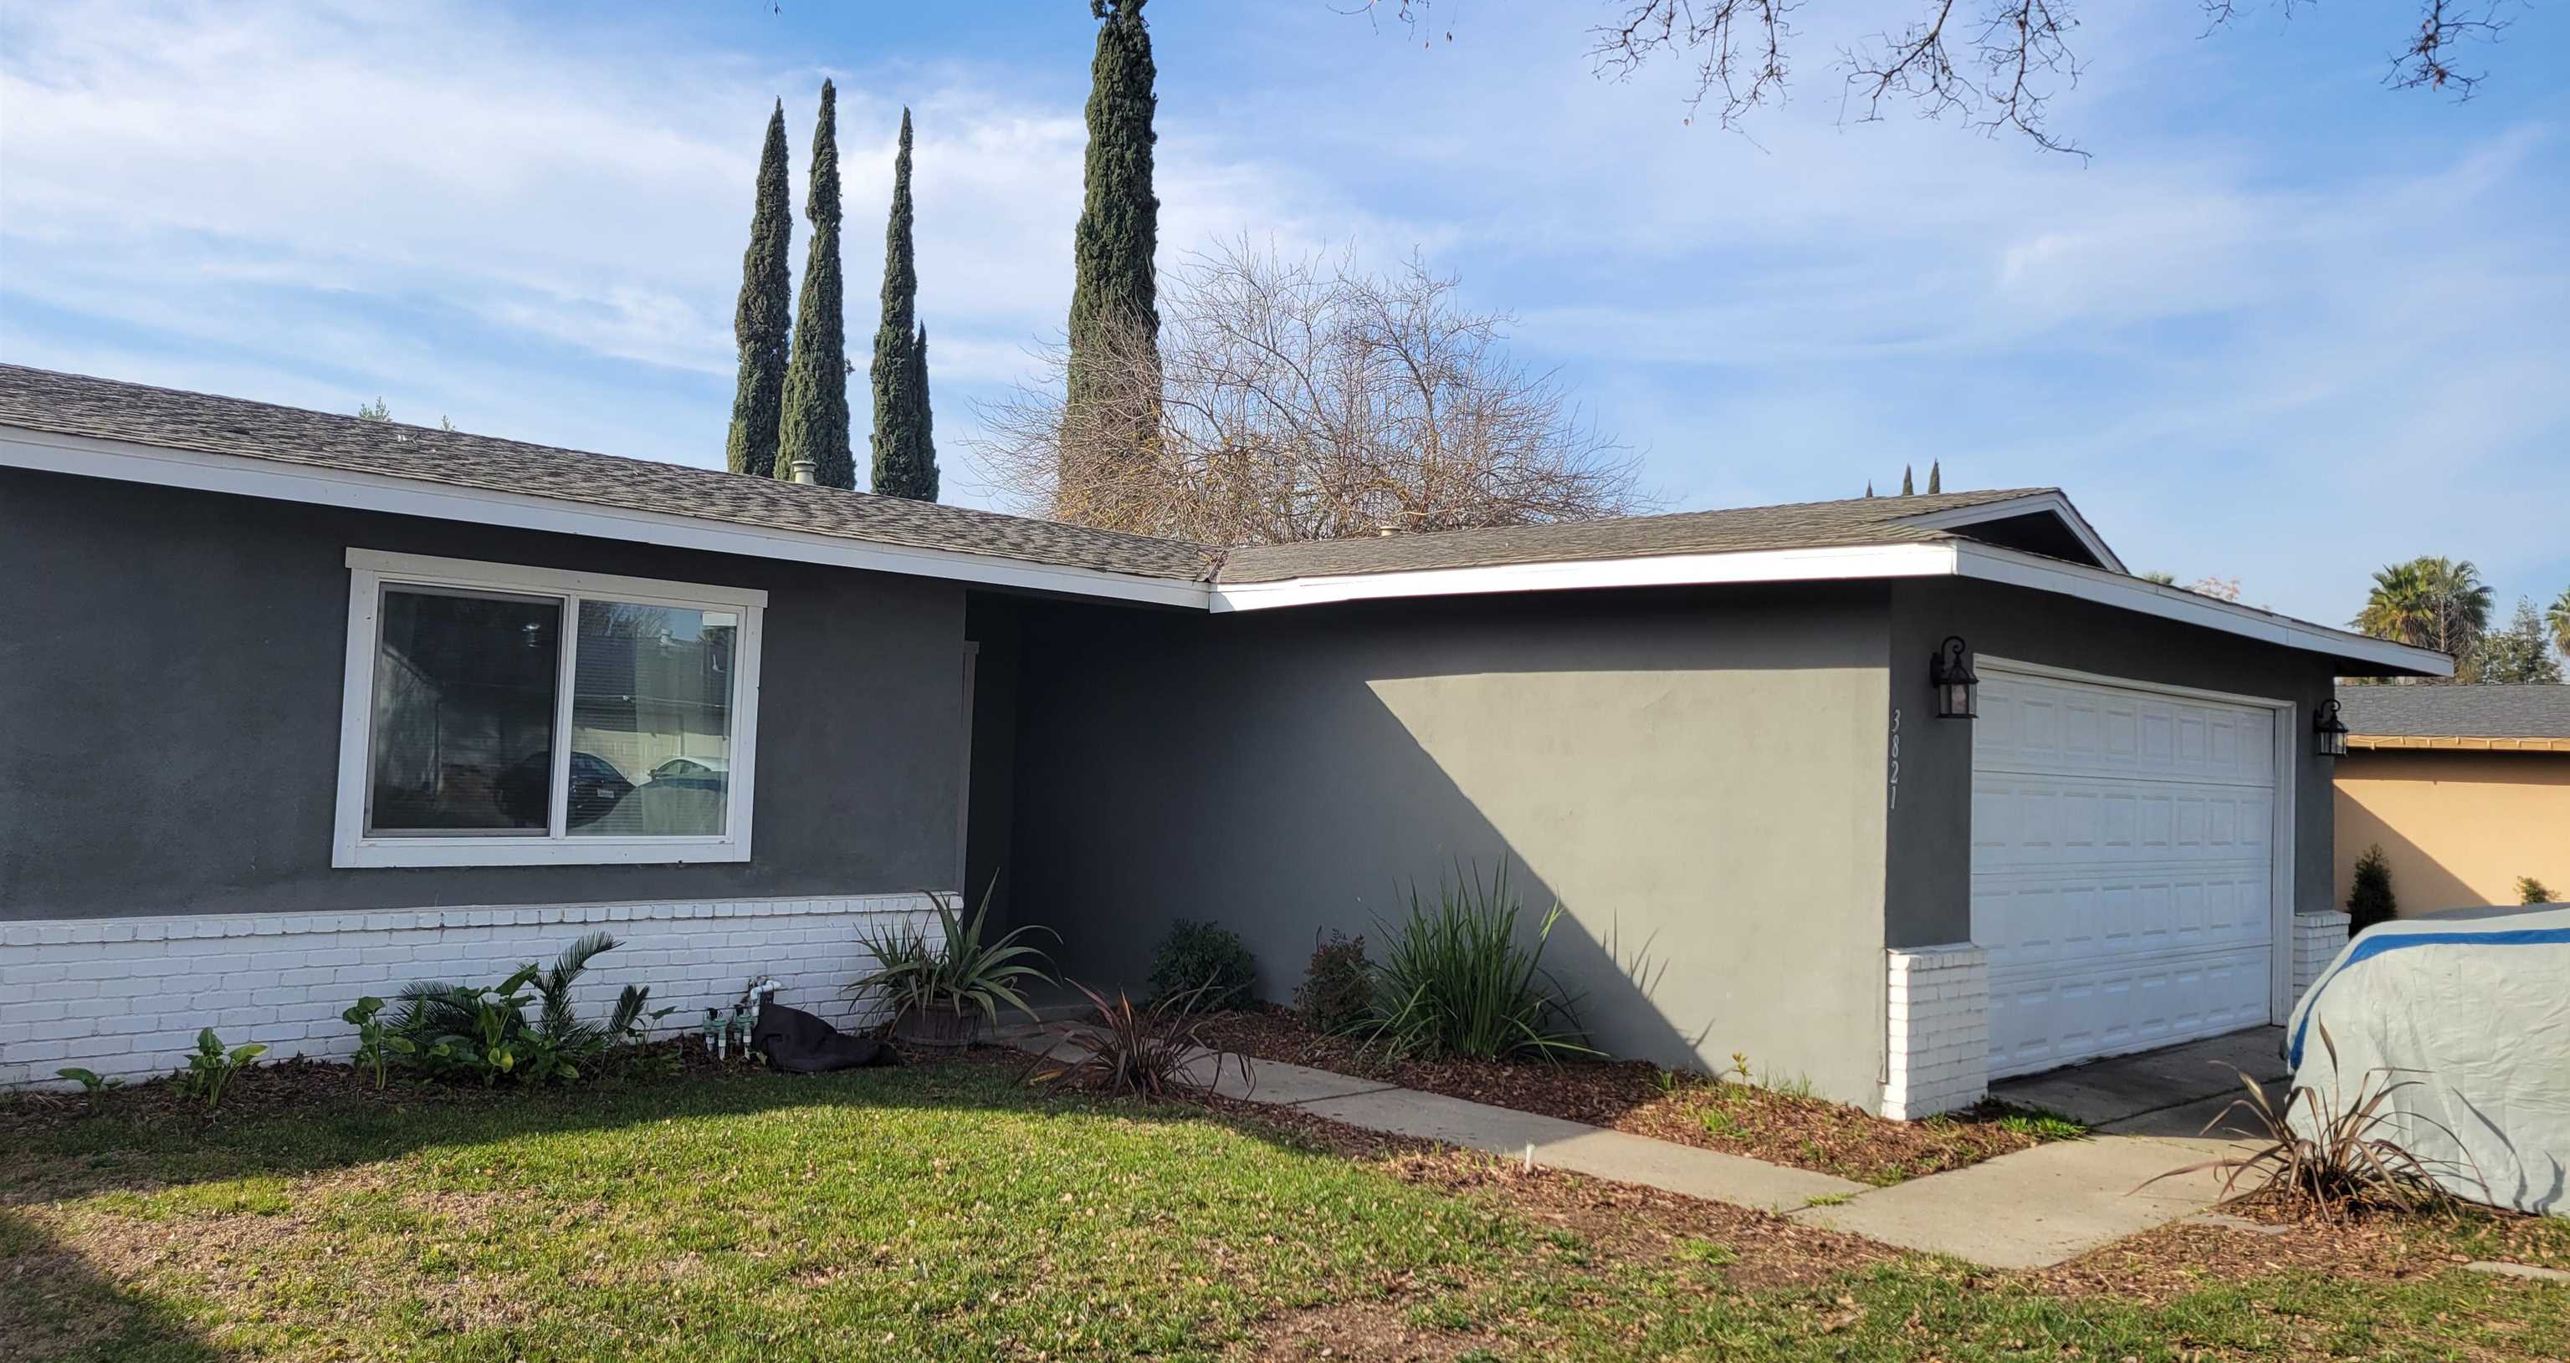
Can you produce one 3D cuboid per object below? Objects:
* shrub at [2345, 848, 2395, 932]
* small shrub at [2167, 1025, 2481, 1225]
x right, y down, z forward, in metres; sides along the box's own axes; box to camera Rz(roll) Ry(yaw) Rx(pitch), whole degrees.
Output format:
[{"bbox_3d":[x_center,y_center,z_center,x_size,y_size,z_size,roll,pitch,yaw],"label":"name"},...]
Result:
[{"bbox_3d":[12.372,2.427,21.976,0.600,1.130,0.600,2,-2,0],"label":"shrub"},{"bbox_3d":[4.054,1.650,7.510,1.320,0.700,1.200,2,-2,0],"label":"small shrub"}]

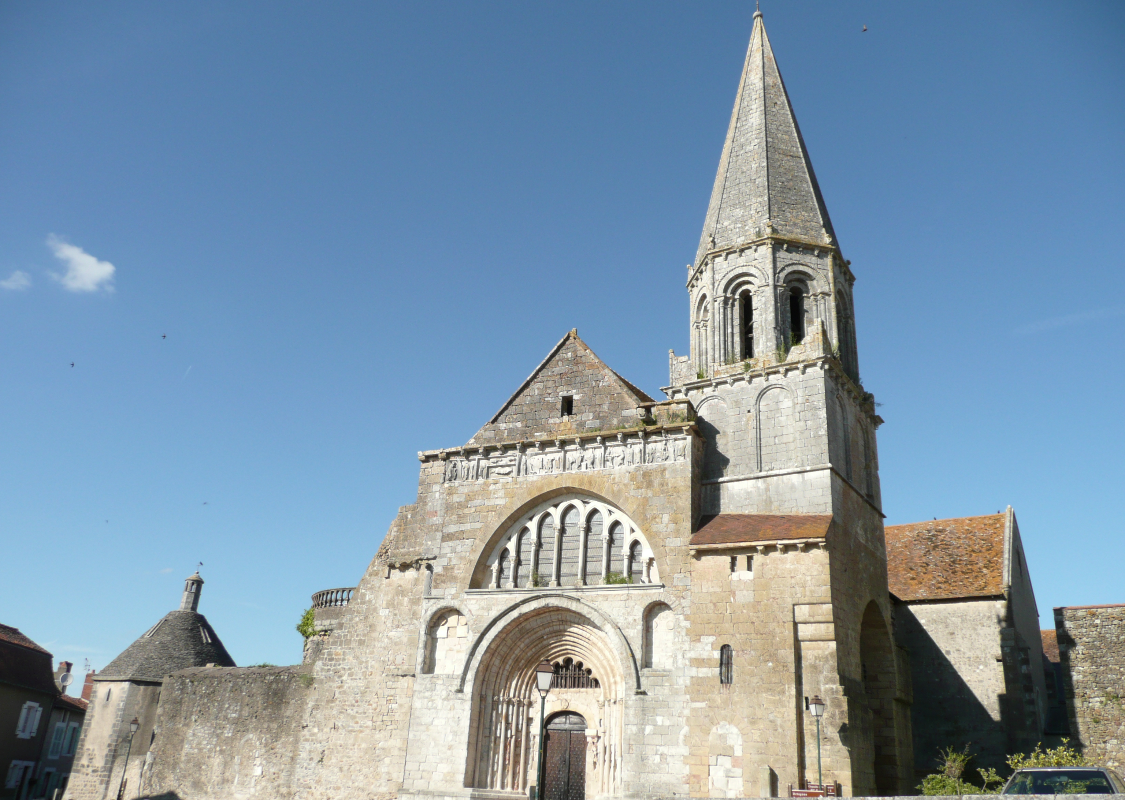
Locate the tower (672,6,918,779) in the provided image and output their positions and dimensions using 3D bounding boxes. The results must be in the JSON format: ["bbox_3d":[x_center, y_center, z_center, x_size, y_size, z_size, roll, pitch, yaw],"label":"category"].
[{"bbox_3d":[8.751,-2.568,37.826,6.778,36.556,7.030,-12,-28,32],"label":"tower"}]

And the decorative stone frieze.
[{"bbox_3d":[-0.557,2.178,35.214,11.840,1.480,0.450,-7,-26,24],"label":"decorative stone frieze"}]

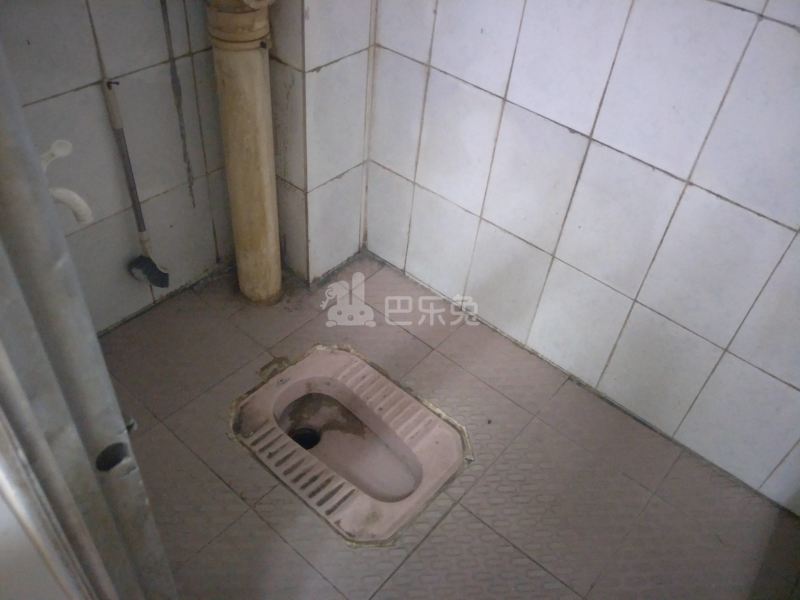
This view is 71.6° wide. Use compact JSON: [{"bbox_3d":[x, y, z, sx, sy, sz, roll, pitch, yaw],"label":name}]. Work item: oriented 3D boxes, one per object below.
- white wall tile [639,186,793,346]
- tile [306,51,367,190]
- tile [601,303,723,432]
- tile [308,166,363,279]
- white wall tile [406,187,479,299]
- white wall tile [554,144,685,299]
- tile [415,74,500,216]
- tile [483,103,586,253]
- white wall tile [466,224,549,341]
[{"bbox_3d":[0.610,-0.062,1.092,0.199,0.296,0.014,33,50,27],"label":"white wall tile"},{"bbox_3d":[-0.167,-0.462,1.431,0.014,0.316,0.211,33,50,27],"label":"tile"},{"bbox_3d":[0.597,0.162,1.293,0.205,0.308,0.014,33,50,27],"label":"tile"},{"bbox_3d":[-0.184,-0.221,1.591,0.010,0.300,0.200,33,51,27],"label":"tile"},{"bbox_3d":[0.109,-0.141,1.525,0.200,0.300,0.010,33,51,27],"label":"white wall tile"},{"bbox_3d":[0.459,-0.166,1.180,0.206,0.301,0.014,33,50,27],"label":"white wall tile"},{"bbox_3d":[0.143,-0.383,1.365,0.222,0.316,0.014,33,50,27],"label":"tile"},{"bbox_3d":[0.304,-0.271,1.272,0.212,0.309,0.014,33,50,27],"label":"tile"},{"bbox_3d":[0.271,-0.039,1.444,0.200,0.300,0.010,33,51,27],"label":"white wall tile"}]

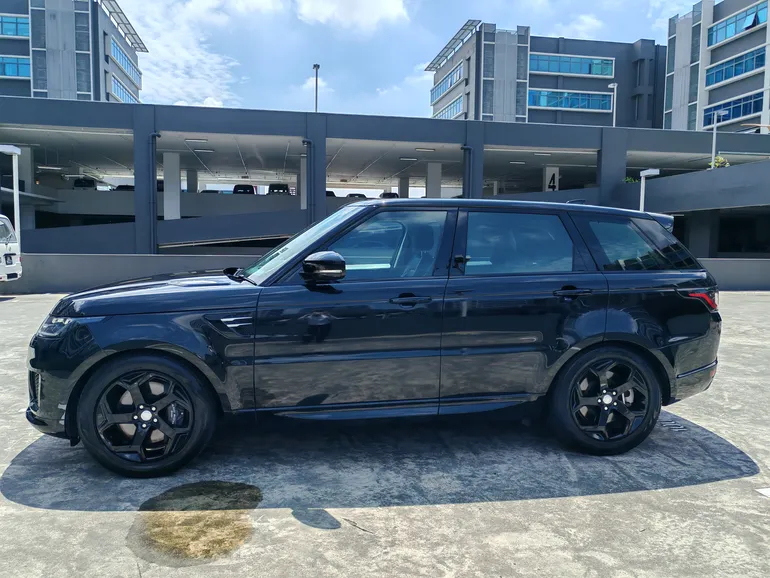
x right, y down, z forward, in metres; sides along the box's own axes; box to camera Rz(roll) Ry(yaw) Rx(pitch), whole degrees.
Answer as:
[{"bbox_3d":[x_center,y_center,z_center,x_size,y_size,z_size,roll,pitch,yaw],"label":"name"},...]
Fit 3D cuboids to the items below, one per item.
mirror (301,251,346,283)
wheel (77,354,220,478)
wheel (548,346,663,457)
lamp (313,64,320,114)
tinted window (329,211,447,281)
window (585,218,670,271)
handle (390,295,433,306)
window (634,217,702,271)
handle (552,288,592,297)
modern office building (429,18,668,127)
[{"bbox_3d":[-0.365,-0.132,3.636,0.255,0.195,0.170,0,4,-9],"label":"mirror"},{"bbox_3d":[-1.422,0.735,3.655,0.765,0.765,0.275,0,4,-9],"label":"wheel"},{"bbox_3d":[1.466,0.732,4.106,0.765,0.765,0.275,0,4,-9],"label":"wheel"},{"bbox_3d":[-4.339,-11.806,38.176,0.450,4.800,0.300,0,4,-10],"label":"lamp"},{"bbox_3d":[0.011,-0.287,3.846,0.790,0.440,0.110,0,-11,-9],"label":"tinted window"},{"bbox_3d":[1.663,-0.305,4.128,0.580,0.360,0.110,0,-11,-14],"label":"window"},{"bbox_3d":[0.165,0.069,3.724,0.260,0.050,0.060,0,4,-9],"label":"handle"},{"bbox_3d":[1.974,-0.308,4.212,0.490,0.360,0.120,-1,-10,-21],"label":"window"},{"bbox_3d":[1.210,0.024,3.884,0.265,0.045,0.060,0,4,-9],"label":"handle"},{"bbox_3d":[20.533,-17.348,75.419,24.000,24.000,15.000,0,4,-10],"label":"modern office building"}]

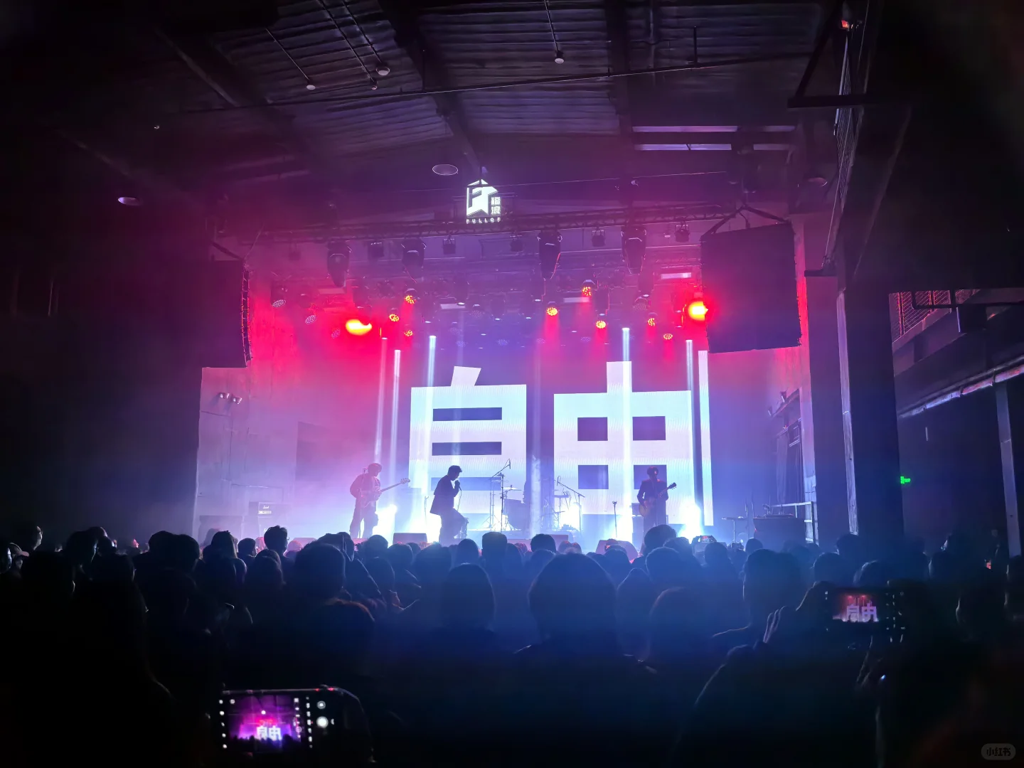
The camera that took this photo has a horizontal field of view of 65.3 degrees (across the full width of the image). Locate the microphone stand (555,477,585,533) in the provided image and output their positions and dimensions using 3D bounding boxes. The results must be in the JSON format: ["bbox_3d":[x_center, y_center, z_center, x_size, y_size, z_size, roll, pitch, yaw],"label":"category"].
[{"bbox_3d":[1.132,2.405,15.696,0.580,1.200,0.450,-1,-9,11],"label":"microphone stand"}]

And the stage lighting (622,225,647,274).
[{"bbox_3d":[2.100,-2.293,13.697,0.395,0.753,0.336,-1,-8,10],"label":"stage lighting"}]

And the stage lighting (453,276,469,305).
[{"bbox_3d":[-1.060,-1.939,16.542,0.320,0.570,0.310,-1,-9,11],"label":"stage lighting"}]

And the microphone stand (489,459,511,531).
[{"bbox_3d":[-0.232,2.235,15.994,0.450,1.400,0.450,-1,-9,11],"label":"microphone stand"}]

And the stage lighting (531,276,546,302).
[{"bbox_3d":[0.524,-1.917,16.093,0.280,0.480,0.250,-1,-8,10],"label":"stage lighting"}]

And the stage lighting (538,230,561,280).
[{"bbox_3d":[0.642,-2.199,13.638,0.390,0.800,0.360,-1,-9,11],"label":"stage lighting"}]

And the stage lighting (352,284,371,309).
[{"bbox_3d":[-3.147,-1.845,16.764,0.310,0.454,0.264,-1,-8,10],"label":"stage lighting"}]

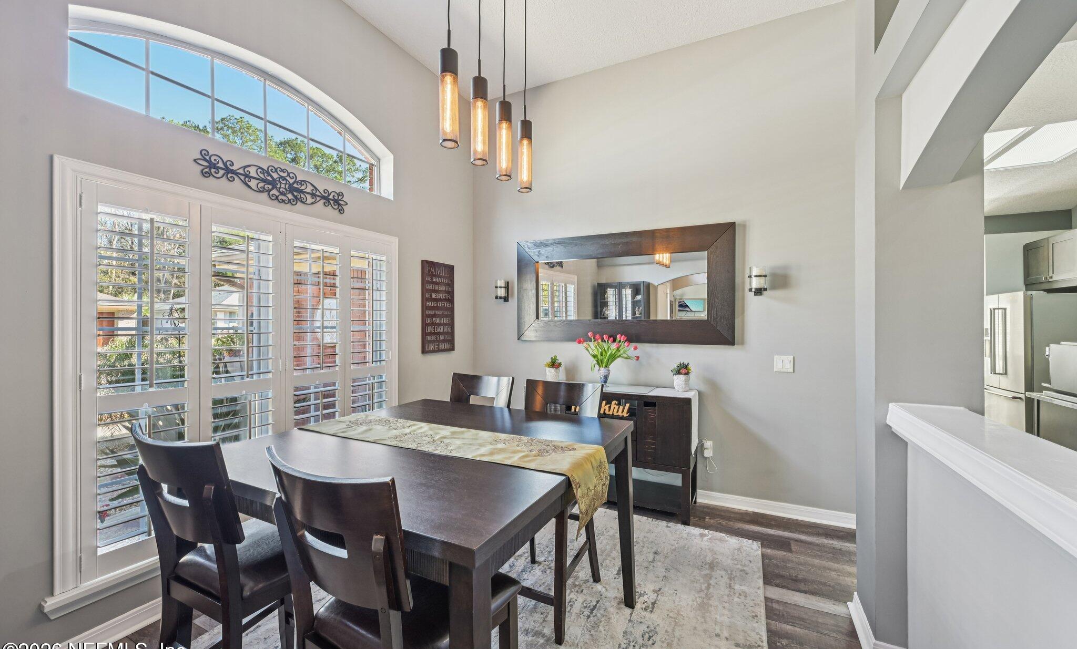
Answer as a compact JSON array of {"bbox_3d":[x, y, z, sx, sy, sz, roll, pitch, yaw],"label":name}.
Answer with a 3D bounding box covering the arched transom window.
[{"bbox_3d":[-1.701,-1.270,2.617,0.070,0.565,1.790,0,0,27],"label":"arched transom window"}]

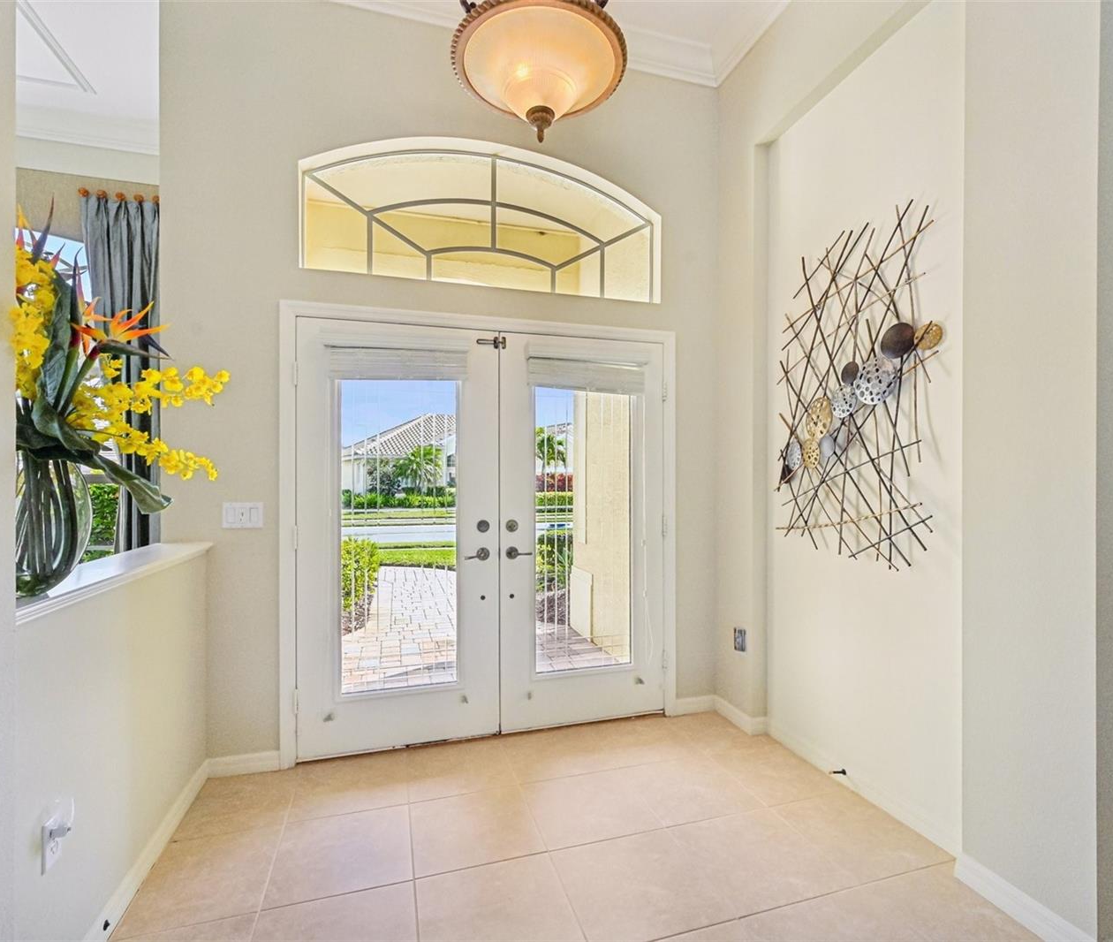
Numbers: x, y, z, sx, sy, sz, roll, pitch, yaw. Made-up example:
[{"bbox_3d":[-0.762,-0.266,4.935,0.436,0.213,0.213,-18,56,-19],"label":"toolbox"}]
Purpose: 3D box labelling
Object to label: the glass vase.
[{"bbox_3d":[-1.280,0.120,1.330,0.240,0.345,0.240,0,0,-17],"label":"glass vase"}]

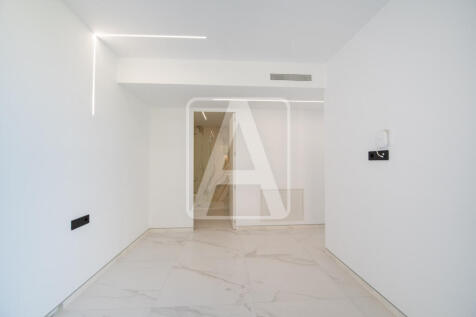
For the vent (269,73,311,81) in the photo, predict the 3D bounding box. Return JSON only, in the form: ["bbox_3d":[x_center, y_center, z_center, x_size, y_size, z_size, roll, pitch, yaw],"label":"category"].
[{"bbox_3d":[0.719,-1.081,2.654,0.570,0.086,0.030,0,-1,-4],"label":"vent"}]

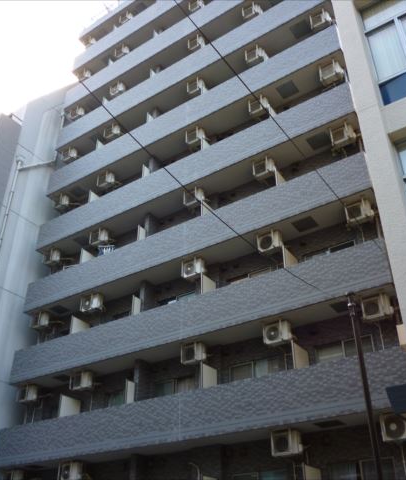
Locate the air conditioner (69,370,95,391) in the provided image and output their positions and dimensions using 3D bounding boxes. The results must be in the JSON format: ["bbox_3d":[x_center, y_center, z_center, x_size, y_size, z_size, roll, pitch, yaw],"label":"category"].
[{"bbox_3d":[-4.225,4.939,18.128,0.700,0.540,0.280,-20,-38,28],"label":"air conditioner"}]

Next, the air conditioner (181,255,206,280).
[{"bbox_3d":[-0.294,0.999,17.443,0.700,0.540,0.280,-20,-38,28],"label":"air conditioner"}]

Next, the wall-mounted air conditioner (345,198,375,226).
[{"bbox_3d":[4.424,-0.767,14.559,0.670,0.523,0.270,-20,-37,28],"label":"wall-mounted air conditioner"}]

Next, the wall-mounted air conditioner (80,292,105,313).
[{"bbox_3d":[-4.199,2.440,19.695,0.700,0.540,0.280,-20,-38,28],"label":"wall-mounted air conditioner"}]

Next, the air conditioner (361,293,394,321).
[{"bbox_3d":[4.426,1.747,13.138,0.700,0.540,0.280,-20,-38,28],"label":"air conditioner"}]

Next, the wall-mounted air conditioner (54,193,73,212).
[{"bbox_3d":[-6.534,-1.715,23.859,0.670,0.523,0.270,-20,-37,28],"label":"wall-mounted air conditioner"}]

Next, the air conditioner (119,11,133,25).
[{"bbox_3d":[-4.317,-12.455,29.257,0.700,0.540,0.280,-20,-38,28],"label":"air conditioner"}]

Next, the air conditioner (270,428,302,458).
[{"bbox_3d":[2.091,5.028,12.795,0.670,0.523,0.270,-20,-37,28],"label":"air conditioner"}]

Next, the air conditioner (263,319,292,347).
[{"bbox_3d":[2.088,2.600,14.313,0.670,0.523,0.270,-20,-37,28],"label":"air conditioner"}]

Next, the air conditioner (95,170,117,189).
[{"bbox_3d":[-4.205,-2.570,22.542,0.670,0.523,0.270,-20,-37,28],"label":"air conditioner"}]

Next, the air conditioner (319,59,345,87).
[{"bbox_3d":[4.406,-5.682,17.643,0.670,0.523,0.270,-20,-37,28],"label":"air conditioner"}]

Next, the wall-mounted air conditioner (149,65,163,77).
[{"bbox_3d":[-2.228,-8.123,24.809,0.700,0.540,0.280,-20,-38,28],"label":"wall-mounted air conditioner"}]

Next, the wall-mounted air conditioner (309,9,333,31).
[{"bbox_3d":[4.387,-8.066,19.146,0.670,0.523,0.270,-20,-37,28],"label":"wall-mounted air conditioner"}]

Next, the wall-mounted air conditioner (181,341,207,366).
[{"bbox_3d":[-0.257,3.447,15.647,0.670,0.523,0.270,-20,-37,28],"label":"wall-mounted air conditioner"}]

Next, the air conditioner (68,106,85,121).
[{"bbox_3d":[-6.605,-6.632,27.412,0.700,0.540,0.280,-20,-38,28],"label":"air conditioner"}]

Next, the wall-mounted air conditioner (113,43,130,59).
[{"bbox_3d":[-4.285,-9.978,27.656,0.700,0.540,0.280,-20,-38,28],"label":"wall-mounted air conditioner"}]

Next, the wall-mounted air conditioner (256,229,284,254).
[{"bbox_3d":[2.090,0.105,15.870,0.670,0.523,0.270,-20,-37,28],"label":"wall-mounted air conditioner"}]

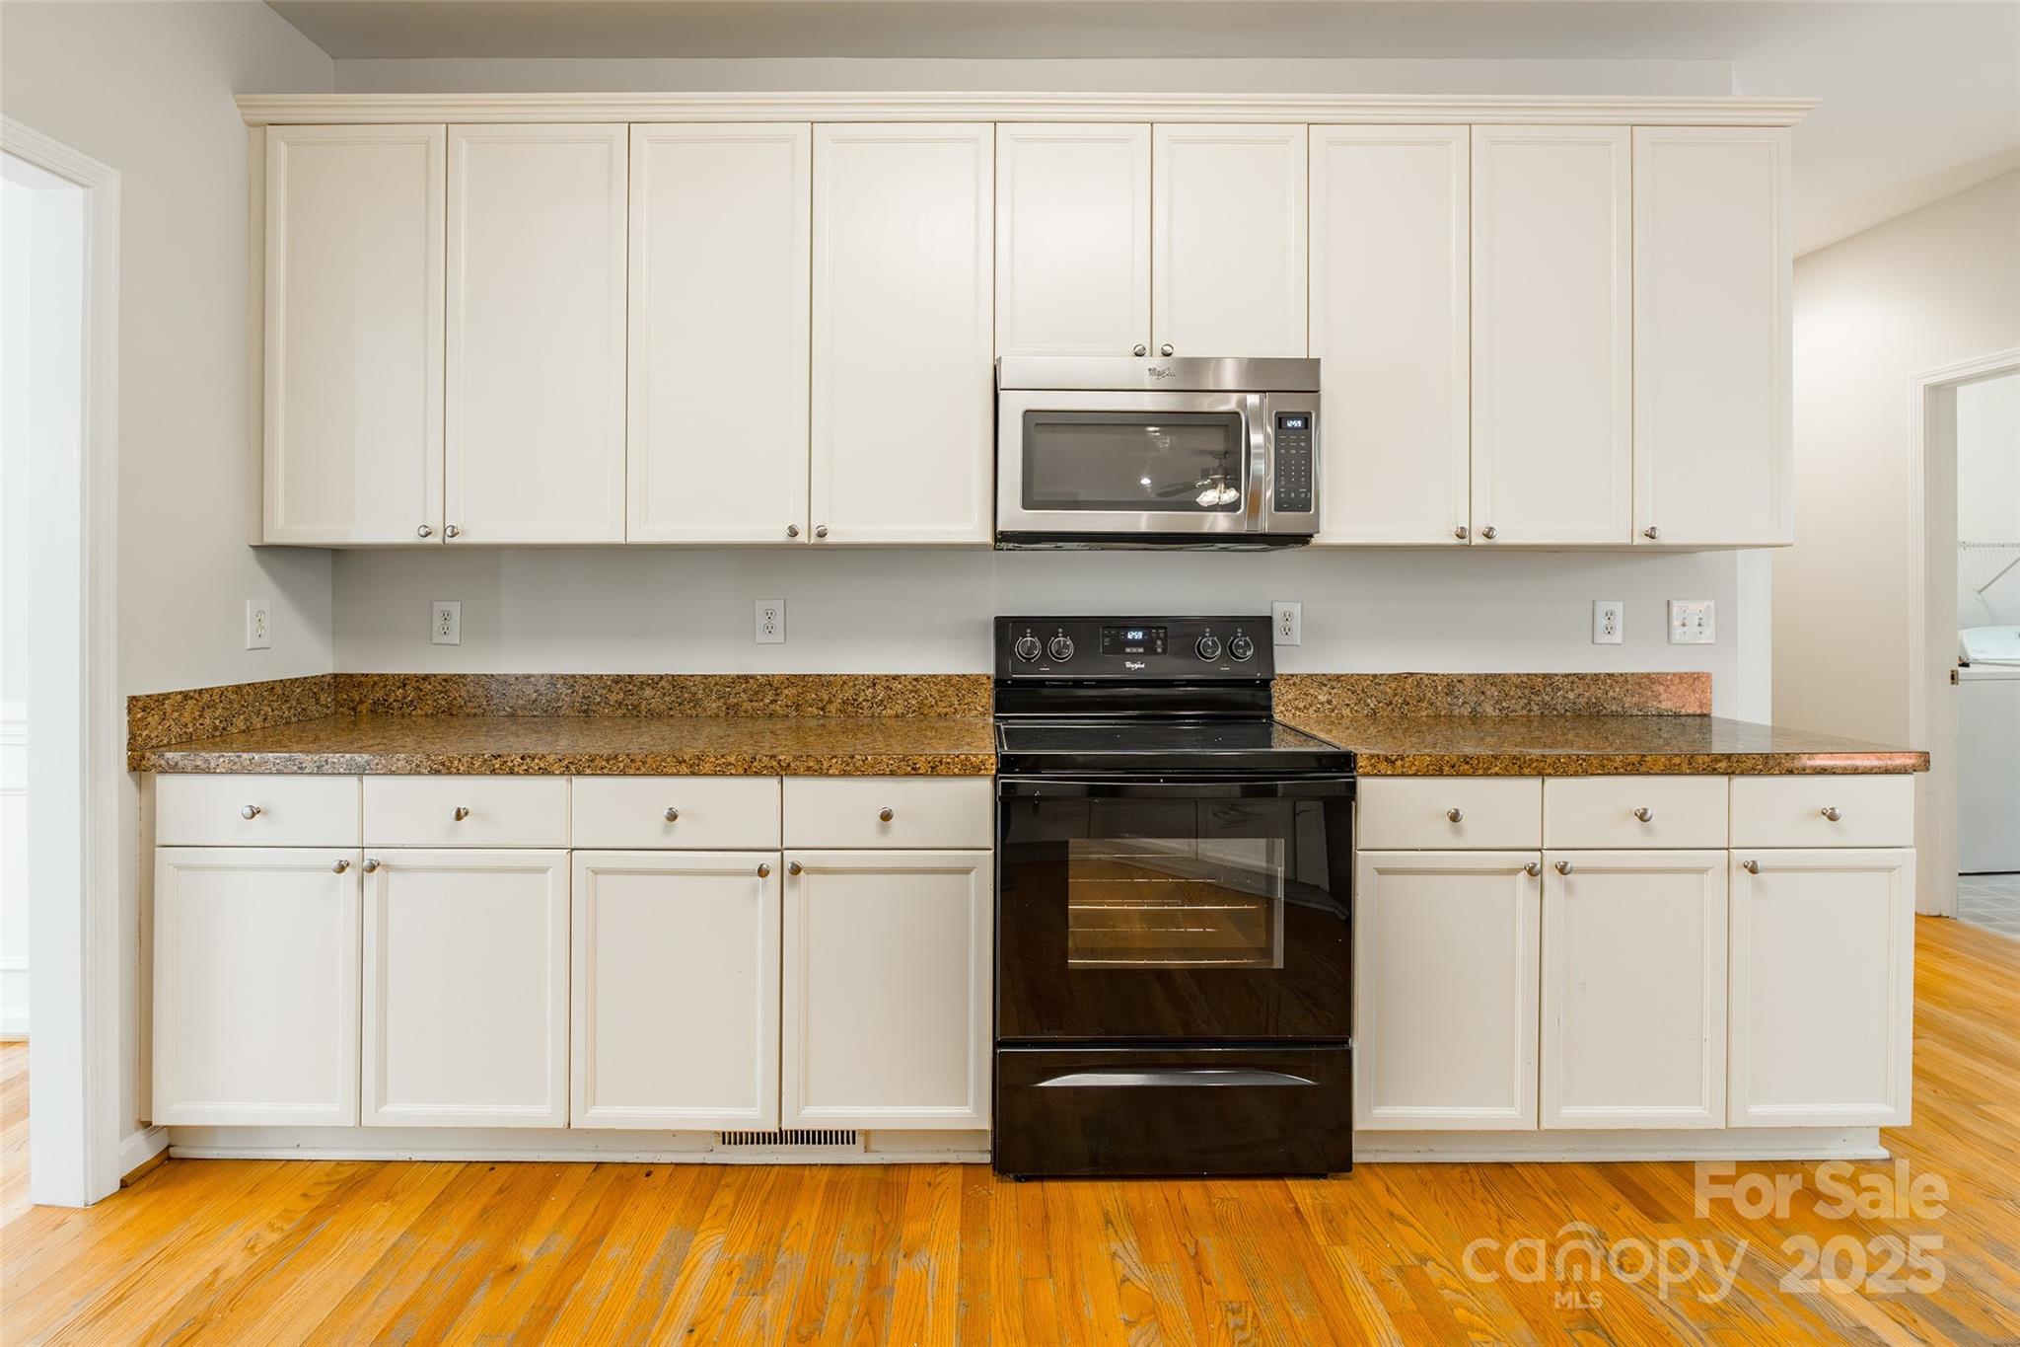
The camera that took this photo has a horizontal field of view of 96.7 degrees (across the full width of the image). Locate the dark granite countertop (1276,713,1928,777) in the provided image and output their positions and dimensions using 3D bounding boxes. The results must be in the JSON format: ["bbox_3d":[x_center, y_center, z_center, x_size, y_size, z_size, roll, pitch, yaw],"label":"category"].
[{"bbox_3d":[1.333,0.168,2.200,1.200,0.048,0.635,0,4,0],"label":"dark granite countertop"}]

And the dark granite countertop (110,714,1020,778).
[{"bbox_3d":[-0.945,0.168,2.205,1.820,0.050,0.640,0,3,-1],"label":"dark granite countertop"}]

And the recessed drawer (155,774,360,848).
[{"bbox_3d":[-1.603,0.285,2.115,0.440,0.158,0.420,0,2,0],"label":"recessed drawer"}]

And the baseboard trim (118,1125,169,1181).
[{"bbox_3d":[-1.885,1.037,1.955,0.025,0.090,0.105,0,3,-1],"label":"baseboard trim"}]

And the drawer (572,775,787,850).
[{"bbox_3d":[-0.711,0.288,2.115,0.445,0.158,0.420,0,2,0],"label":"drawer"}]

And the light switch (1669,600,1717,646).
[{"bbox_3d":[1.910,-0.141,2.513,0.127,0.121,0.014,0,2,0],"label":"light switch"}]

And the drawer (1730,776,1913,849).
[{"bbox_3d":[1.735,0.286,2.115,0.390,0.158,0.420,0,2,0],"label":"drawer"}]

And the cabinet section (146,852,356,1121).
[{"bbox_3d":[-1.622,0.666,2.195,0.447,0.601,0.520,0,2,0],"label":"cabinet section"}]

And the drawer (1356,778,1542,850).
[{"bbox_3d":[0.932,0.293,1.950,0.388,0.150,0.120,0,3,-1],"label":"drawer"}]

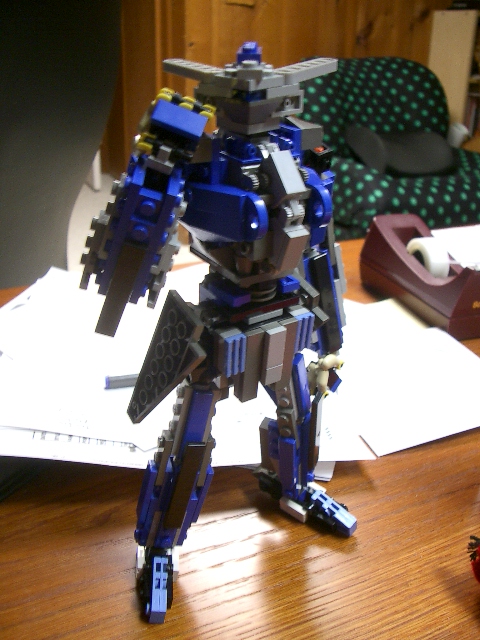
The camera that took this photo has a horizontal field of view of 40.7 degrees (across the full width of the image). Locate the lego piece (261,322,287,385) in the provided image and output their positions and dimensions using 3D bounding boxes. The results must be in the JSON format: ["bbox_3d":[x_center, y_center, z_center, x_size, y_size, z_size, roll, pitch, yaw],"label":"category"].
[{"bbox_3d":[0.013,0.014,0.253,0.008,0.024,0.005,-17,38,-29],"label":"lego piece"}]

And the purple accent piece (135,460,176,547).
[{"bbox_3d":[-0.037,0.081,0.287,0.009,0.042,0.009,7,27,-19],"label":"purple accent piece"}]

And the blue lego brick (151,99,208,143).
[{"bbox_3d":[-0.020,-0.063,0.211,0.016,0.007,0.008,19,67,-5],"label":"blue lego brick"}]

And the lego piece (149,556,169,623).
[{"bbox_3d":[-0.034,0.114,0.273,0.006,0.008,0.025,7,34,-9],"label":"lego piece"}]

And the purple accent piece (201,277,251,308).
[{"bbox_3d":[-0.005,-0.012,0.249,0.009,0.004,0.022,-17,38,-29],"label":"purple accent piece"}]

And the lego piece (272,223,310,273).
[{"bbox_3d":[0.019,-0.027,0.241,0.008,0.016,0.006,-14,51,-27],"label":"lego piece"}]

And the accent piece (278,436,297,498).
[{"bbox_3d":[0.023,0.071,0.312,0.008,0.032,0.003,5,23,21],"label":"accent piece"}]

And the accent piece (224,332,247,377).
[{"bbox_3d":[-0.002,0.014,0.245,0.008,0.016,0.003,-17,38,-29],"label":"accent piece"}]

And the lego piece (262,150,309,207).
[{"bbox_3d":[0.015,-0.050,0.227,0.008,0.016,0.008,-14,-12,-29],"label":"lego piece"}]

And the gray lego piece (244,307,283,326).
[{"bbox_3d":[0.009,-0.002,0.252,0.016,0.003,0.006,-17,38,-29],"label":"gray lego piece"}]

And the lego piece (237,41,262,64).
[{"bbox_3d":[0.004,-0.092,0.224,0.008,0.005,0.008,2,38,6],"label":"lego piece"}]

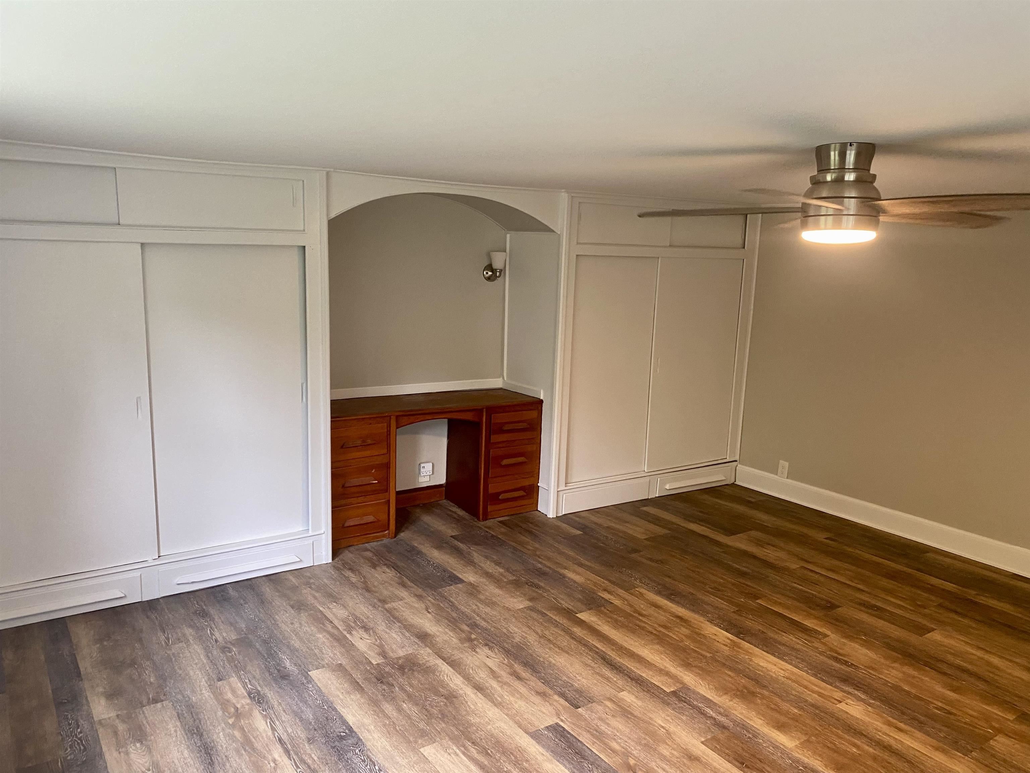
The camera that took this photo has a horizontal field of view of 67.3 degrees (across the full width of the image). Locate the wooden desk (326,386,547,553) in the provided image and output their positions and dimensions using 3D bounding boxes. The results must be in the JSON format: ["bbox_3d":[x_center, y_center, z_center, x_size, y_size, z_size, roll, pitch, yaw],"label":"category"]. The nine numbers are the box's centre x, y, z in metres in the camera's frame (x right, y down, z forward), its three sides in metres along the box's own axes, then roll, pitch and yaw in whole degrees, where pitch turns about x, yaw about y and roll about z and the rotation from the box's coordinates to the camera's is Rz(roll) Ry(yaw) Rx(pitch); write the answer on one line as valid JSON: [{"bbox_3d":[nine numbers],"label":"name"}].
[{"bbox_3d":[-0.614,0.474,4.964,1.531,0.755,0.549,-4,11,-33],"label":"wooden desk"}]

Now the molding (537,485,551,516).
[{"bbox_3d":[0.205,0.759,5.157,0.019,0.184,0.140,-5,12,-35],"label":"molding"}]

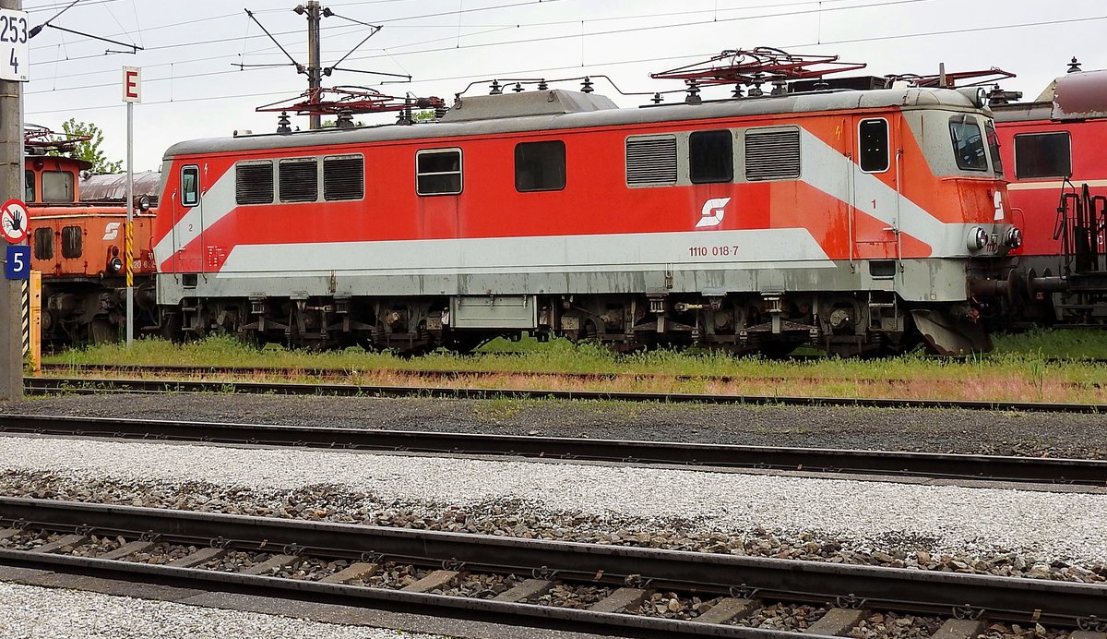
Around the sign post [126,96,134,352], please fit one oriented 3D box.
[{"bbox_3d":[-7.653,-1.708,26.000,0.100,4.633,0.100,0,2,27],"label":"sign post"}]

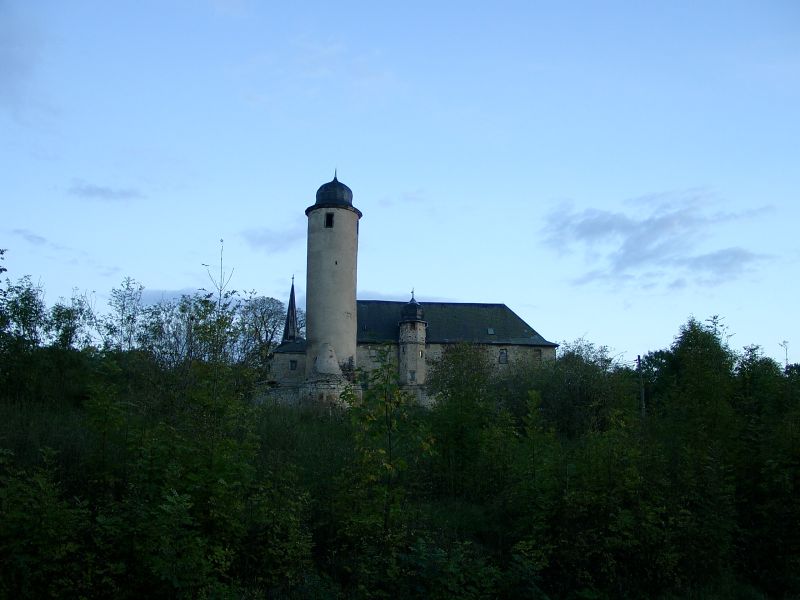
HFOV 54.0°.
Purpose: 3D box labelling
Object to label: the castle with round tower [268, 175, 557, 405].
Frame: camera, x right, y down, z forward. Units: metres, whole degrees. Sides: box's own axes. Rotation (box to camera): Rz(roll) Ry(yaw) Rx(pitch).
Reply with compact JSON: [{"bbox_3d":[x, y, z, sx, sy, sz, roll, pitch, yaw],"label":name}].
[{"bbox_3d":[2.090,-0.280,120.690,43.400,32.200,21.500,1,-7,-7],"label":"castle with round tower"}]

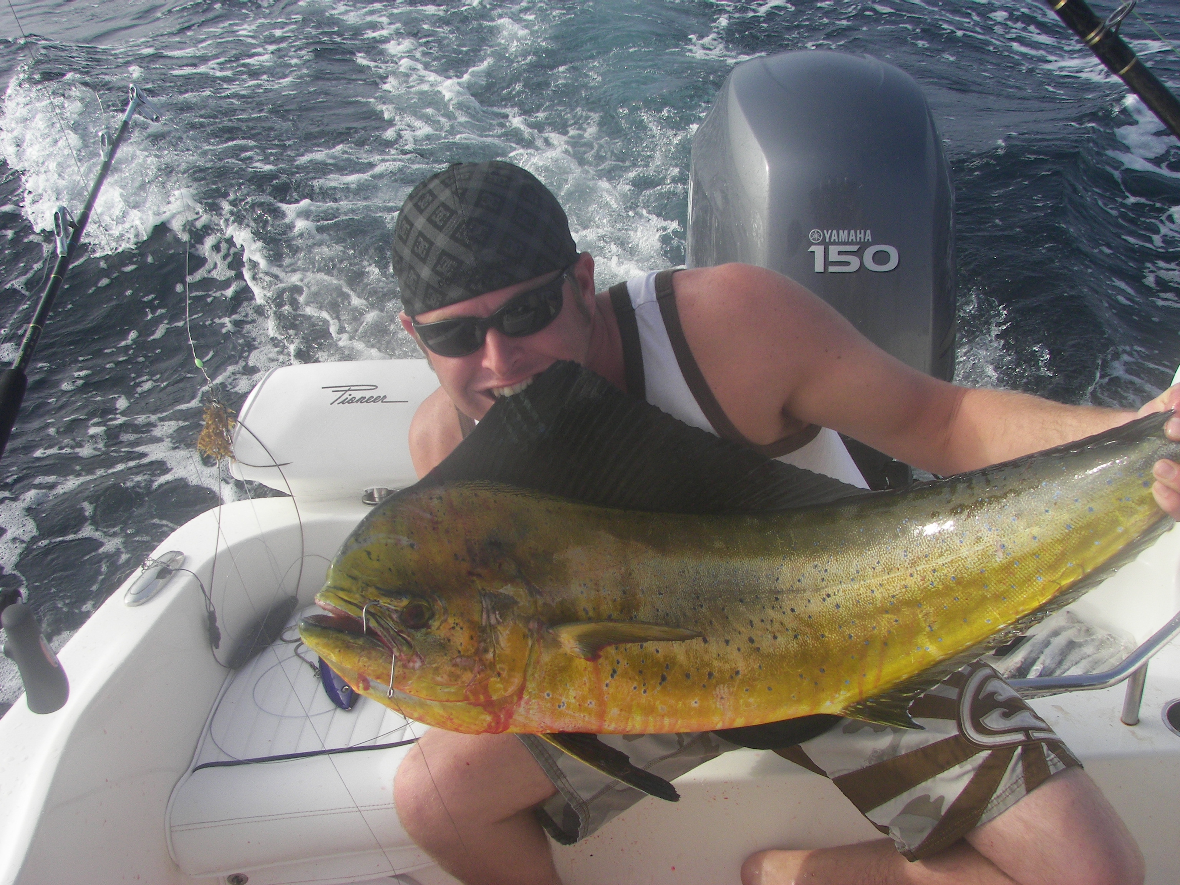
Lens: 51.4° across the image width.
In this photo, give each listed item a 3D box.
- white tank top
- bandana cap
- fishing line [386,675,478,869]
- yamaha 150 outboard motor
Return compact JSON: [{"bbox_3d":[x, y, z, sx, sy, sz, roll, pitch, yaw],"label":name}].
[{"bbox_3d":[0.130,0.090,1.360,0.420,0.560,0.270,-12,28,28],"label":"white tank top"},{"bbox_3d":[-0.097,-0.196,1.185,0.180,0.142,0.215,-19,13,16],"label":"bandana cap"},{"bbox_3d":[-0.130,0.270,1.000,0.020,0.165,0.020,-25,0,11],"label":"fishing line"},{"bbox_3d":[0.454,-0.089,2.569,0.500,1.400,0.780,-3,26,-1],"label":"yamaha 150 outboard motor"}]

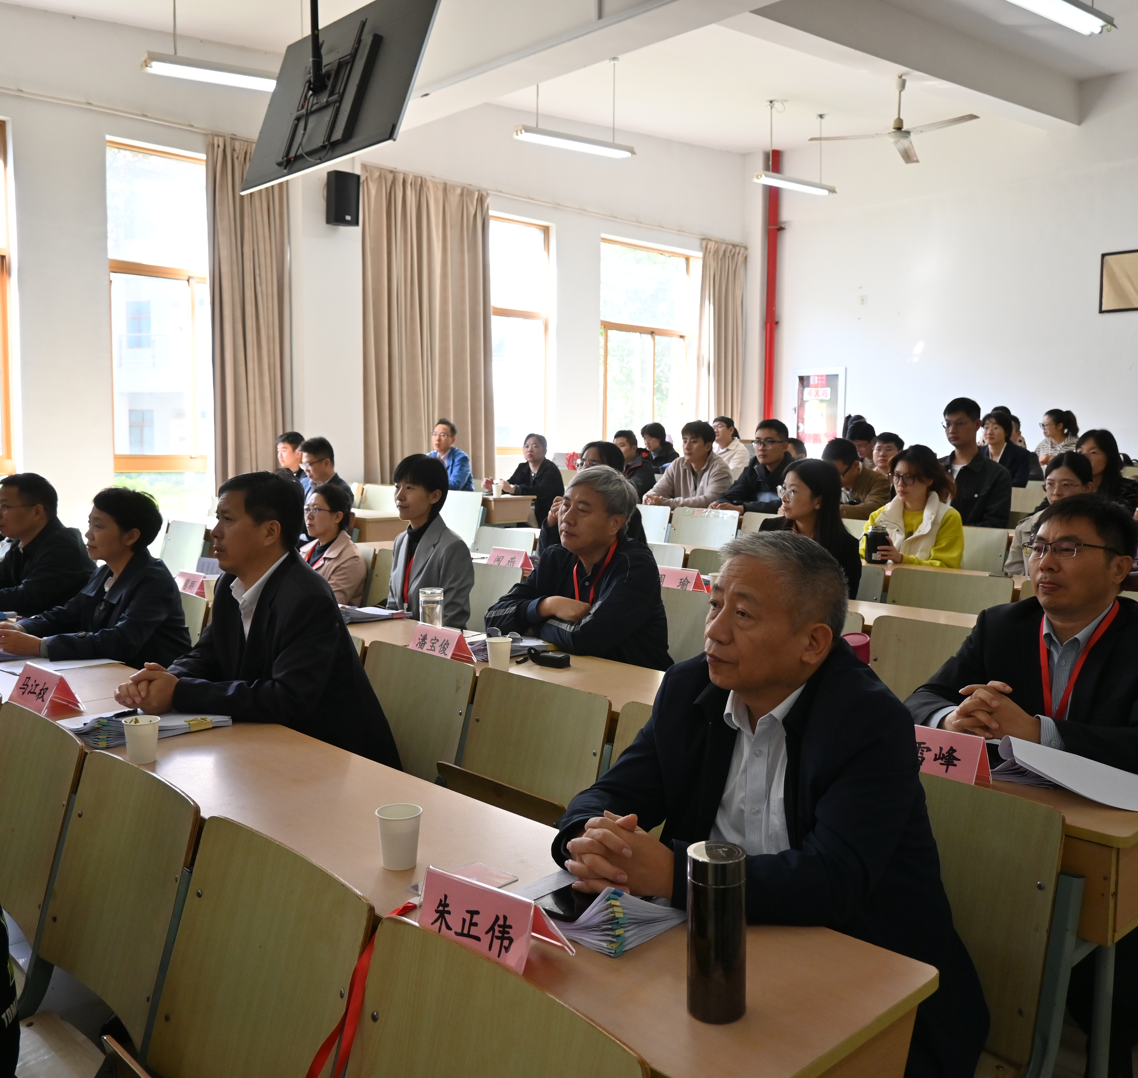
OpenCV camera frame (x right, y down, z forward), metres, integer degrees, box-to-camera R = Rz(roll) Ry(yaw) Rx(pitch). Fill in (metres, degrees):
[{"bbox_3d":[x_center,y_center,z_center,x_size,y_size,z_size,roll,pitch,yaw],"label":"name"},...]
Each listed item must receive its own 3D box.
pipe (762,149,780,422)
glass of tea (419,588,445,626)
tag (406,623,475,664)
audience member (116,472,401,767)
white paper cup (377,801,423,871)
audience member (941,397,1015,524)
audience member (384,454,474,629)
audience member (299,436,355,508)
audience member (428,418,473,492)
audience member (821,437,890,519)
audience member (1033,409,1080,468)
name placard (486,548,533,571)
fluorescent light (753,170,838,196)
[{"bbox_3d":[2.365,-2.393,12.652,0.110,4.229,0.110,-4,7,-43],"label":"pipe"},{"bbox_3d":[-0.439,0.250,3.448,0.072,0.175,0.072,0,5,0],"label":"glass of tea"},{"bbox_3d":[-0.382,0.312,3.194,0.095,0.091,0.210,-4,7,-41],"label":"tag"},{"bbox_3d":[-0.792,0.491,2.715,0.750,1.322,0.550,-4,7,-43],"label":"audience member"},{"bbox_3d":[-0.255,0.450,1.618,0.071,0.079,0.071,0,5,0],"label":"white paper cup"},{"bbox_3d":[2.025,-0.039,5.638,0.700,1.394,0.500,-4,7,-43],"label":"audience member"},{"bbox_3d":[-0.611,0.352,4.076,0.630,1.337,0.460,-4,7,-43],"label":"audience member"},{"bbox_3d":[-1.421,0.048,6.183,0.680,1.250,0.520,-4,7,-43],"label":"audience member"},{"bbox_3d":[-0.993,-0.328,8.910,0.650,1.305,0.500,-4,7,-43],"label":"audience member"},{"bbox_3d":[1.583,0.028,6.010,0.750,1.180,0.530,-5,7,-44],"label":"audience member"},{"bbox_3d":[3.668,-0.398,8.252,0.660,1.170,0.480,-2,6,-33],"label":"audience member"},{"bbox_3d":[-0.229,0.084,4.420,0.090,0.085,0.200,-4,7,-43],"label":"name placard"},{"bbox_3d":[2.286,-3.596,10.909,1.230,0.080,0.160,-8,9,-42],"label":"fluorescent light"}]

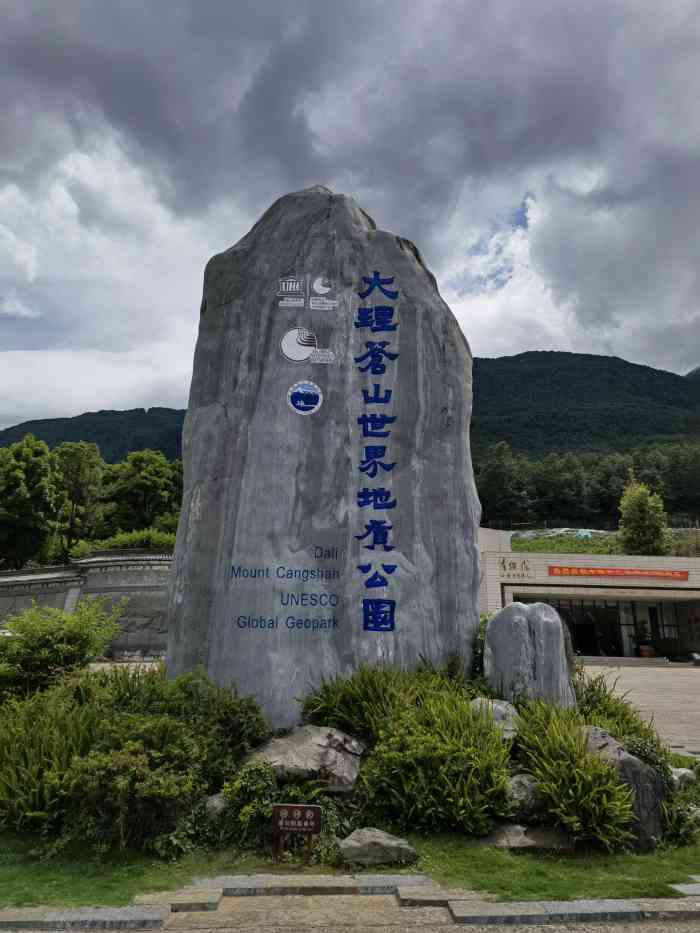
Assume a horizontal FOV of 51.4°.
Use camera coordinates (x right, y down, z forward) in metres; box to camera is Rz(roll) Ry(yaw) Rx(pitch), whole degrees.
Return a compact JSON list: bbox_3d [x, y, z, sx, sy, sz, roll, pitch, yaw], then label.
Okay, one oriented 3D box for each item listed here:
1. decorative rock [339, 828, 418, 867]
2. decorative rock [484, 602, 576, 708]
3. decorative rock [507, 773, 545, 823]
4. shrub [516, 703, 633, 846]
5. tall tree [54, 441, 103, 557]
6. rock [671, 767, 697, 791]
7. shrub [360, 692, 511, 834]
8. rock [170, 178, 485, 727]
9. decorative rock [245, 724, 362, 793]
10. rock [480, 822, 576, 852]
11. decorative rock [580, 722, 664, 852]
[{"bbox_3d":[0.214,2.932,5.666,0.600,0.260,0.420,0,-15,0],"label":"decorative rock"},{"bbox_3d":[2.058,2.255,8.300,1.080,1.350,0.800,0,-15,0],"label":"decorative rock"},{"bbox_3d":[1.554,2.979,6.408,0.360,0.460,0.380,0,-15,0],"label":"decorative rock"},{"bbox_3d":[2.023,2.711,6.529,1.020,1.080,0.950,0,-15,0],"label":"shrub"},{"bbox_3d":[-13.699,1.782,36.724,2.500,6.200,2.500,0,-15,0],"label":"tall tree"},{"bbox_3d":[3.491,3.292,7.618,0.290,0.280,0.270,0,-15,0],"label":"rock"},{"bbox_3d":[0.791,2.722,6.733,1.400,1.080,1.100,0,-15,0],"label":"shrub"},{"bbox_3d":[-0.354,-0.441,9.358,3.650,7.200,1.600,0,-15,0],"label":"rock"},{"bbox_3d":[-0.437,2.737,6.987,1.120,0.500,0.800,0,-15,0],"label":"decorative rock"},{"bbox_3d":[1.490,3.069,6.075,0.800,0.200,0.500,0,-15,0],"label":"rock"},{"bbox_3d":[2.427,2.786,6.458,0.740,0.940,0.700,0,-15,0],"label":"decorative rock"}]

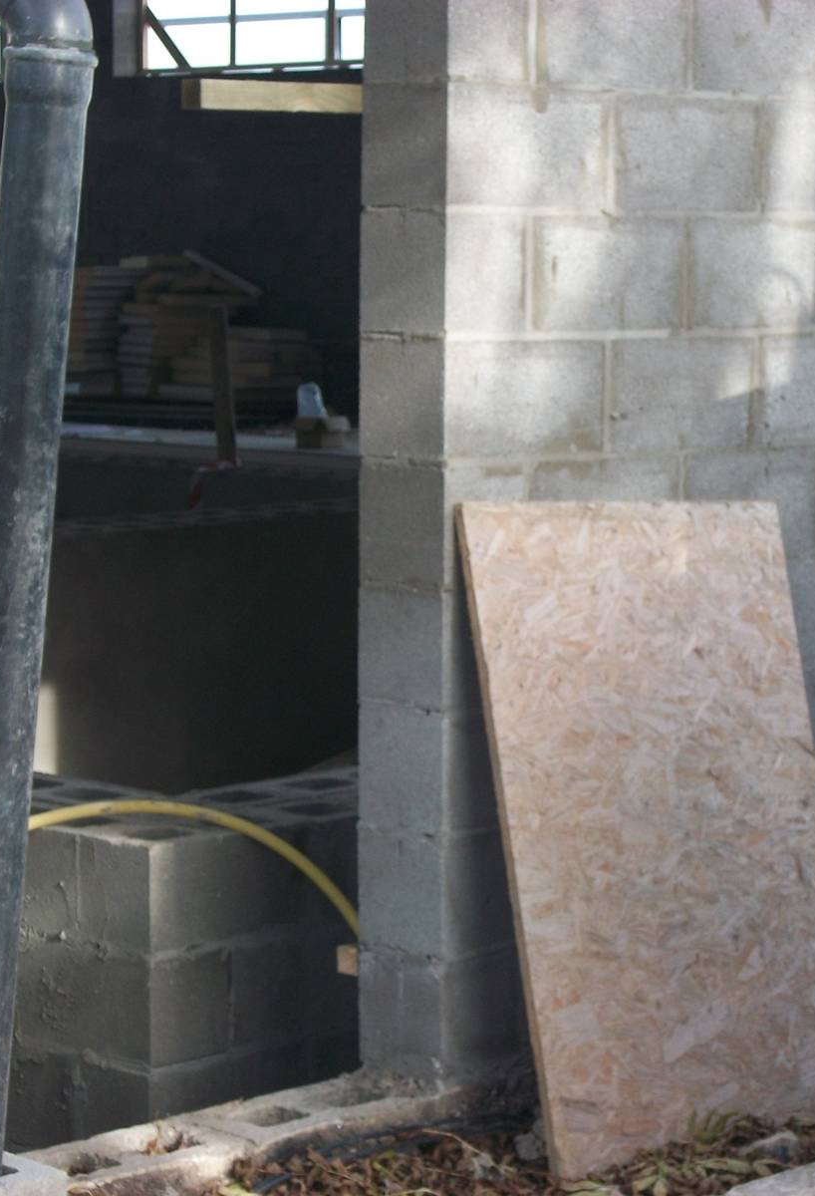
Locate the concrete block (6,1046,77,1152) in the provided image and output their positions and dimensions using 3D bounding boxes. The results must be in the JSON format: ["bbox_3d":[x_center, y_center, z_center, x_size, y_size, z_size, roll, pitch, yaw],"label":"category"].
[{"bbox_3d":[-0.749,0.993,7.314,0.440,0.215,0.215,6,9,43],"label":"concrete block"}]

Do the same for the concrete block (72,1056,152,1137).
[{"bbox_3d":[-0.459,1.030,7.297,0.215,0.215,0.380,6,8,43],"label":"concrete block"}]

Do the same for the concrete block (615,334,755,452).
[{"bbox_3d":[0.455,-0.406,6.875,0.215,0.215,0.440,6,8,43],"label":"concrete block"}]

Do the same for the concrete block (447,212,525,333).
[{"bbox_3d":[0.067,-0.590,6.449,0.215,0.215,0.215,6,9,43],"label":"concrete block"}]

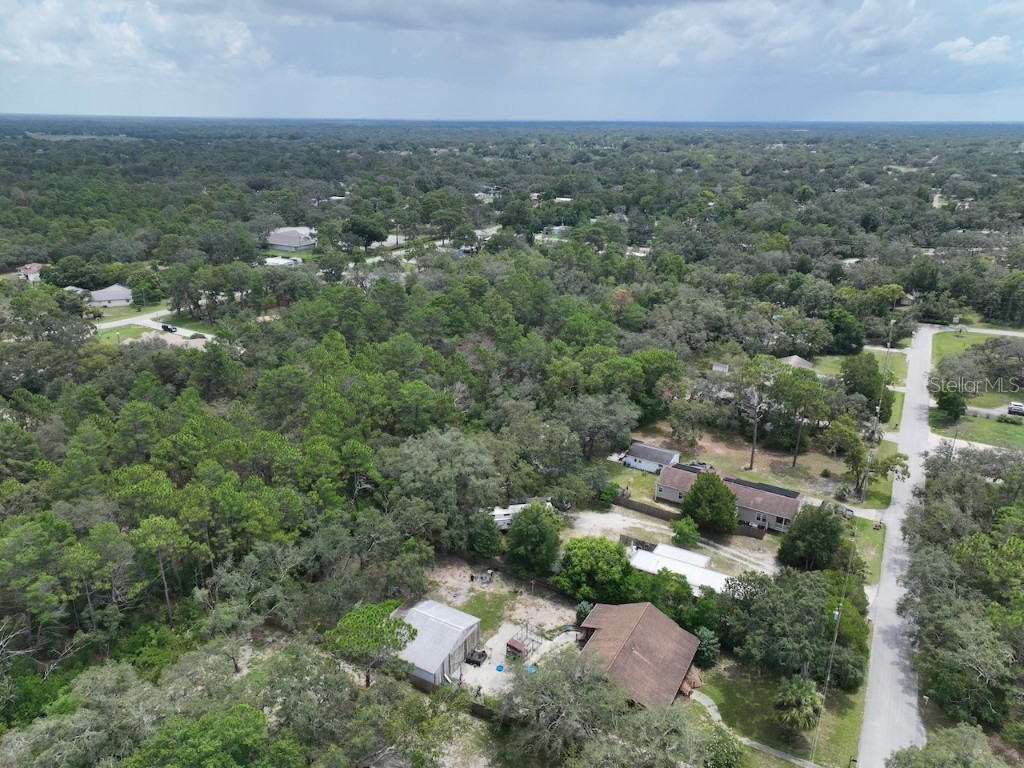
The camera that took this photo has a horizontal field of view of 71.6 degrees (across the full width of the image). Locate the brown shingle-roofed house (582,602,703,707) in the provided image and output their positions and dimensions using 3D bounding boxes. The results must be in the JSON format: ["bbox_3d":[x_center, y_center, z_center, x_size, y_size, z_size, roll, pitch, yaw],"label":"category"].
[{"bbox_3d":[13.886,32.116,84.965,13.700,5.300,13.800,12,23,27],"label":"brown shingle-roofed house"}]

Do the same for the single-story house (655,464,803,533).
[{"bbox_3d":[37.346,18.956,121.917,22.931,4.269,9.288,12,23,28],"label":"single-story house"}]

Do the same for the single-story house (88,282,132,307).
[{"bbox_3d":[-142.186,-31.097,249.746,14.400,5.600,14.600,-8,22,-22],"label":"single-story house"}]

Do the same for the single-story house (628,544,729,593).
[{"bbox_3d":[25.362,27.384,100.486,15.800,3.400,6.800,11,23,27],"label":"single-story house"}]

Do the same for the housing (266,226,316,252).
[{"bbox_3d":[-111.273,-72.611,359.565,20.000,6.500,18.500,11,23,26],"label":"housing"}]

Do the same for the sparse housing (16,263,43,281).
[{"bbox_3d":[-194.597,-45.289,287.349,10.000,5.000,10.000,-12,24,-30],"label":"sparse housing"}]

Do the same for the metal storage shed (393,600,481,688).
[{"bbox_3d":[-9.587,31.219,86.037,7.600,4.850,10.150,12,23,27],"label":"metal storage shed"}]

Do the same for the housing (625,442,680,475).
[{"bbox_3d":[27.060,14.010,135.689,8.360,3.700,6.100,12,23,28],"label":"housing"}]

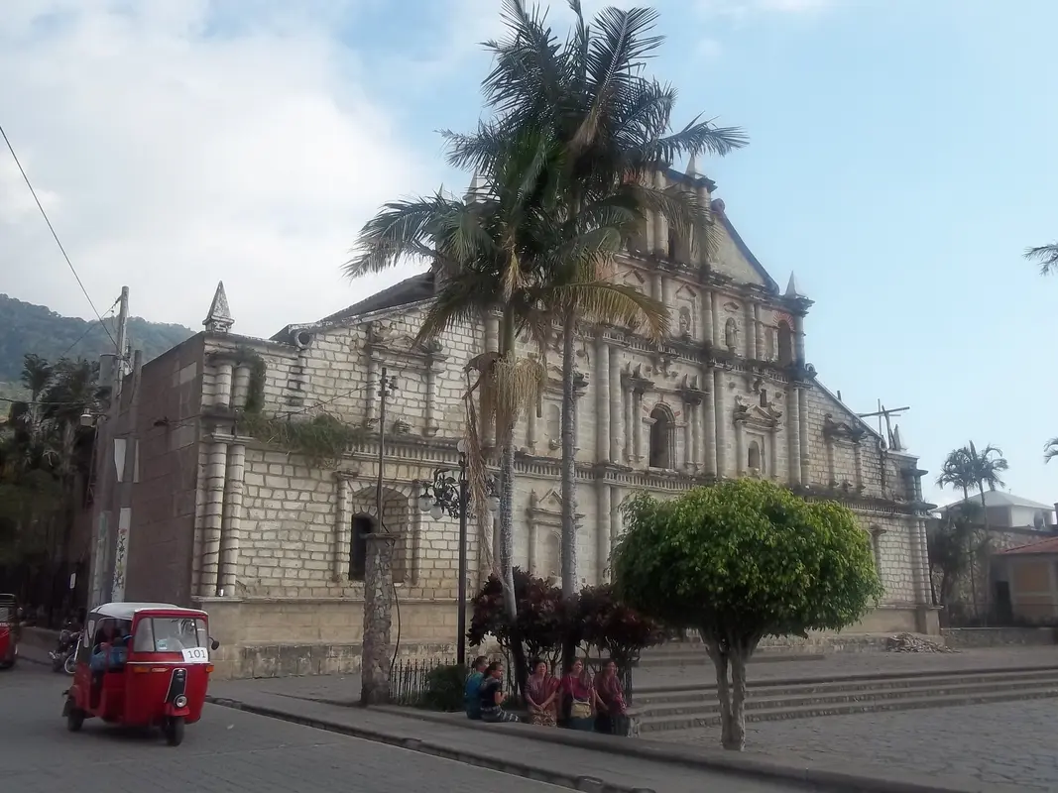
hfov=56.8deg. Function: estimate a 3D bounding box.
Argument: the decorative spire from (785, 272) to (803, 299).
[{"bbox_3d":[8.937,-3.707,32.902,0.540,1.080,0.540,9,-15,-33],"label":"decorative spire"}]

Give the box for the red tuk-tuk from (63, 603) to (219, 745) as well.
[{"bbox_3d":[-5.002,3.611,12.936,1.300,1.700,2.620,10,-16,-39],"label":"red tuk-tuk"}]

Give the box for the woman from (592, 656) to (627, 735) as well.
[{"bbox_3d":[1.161,4.253,13.721,0.480,1.090,0.680,4,-13,-17],"label":"woman"}]

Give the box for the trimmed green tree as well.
[{"bbox_3d":[2.672,2.600,11.827,3.250,3.194,3.100,0,-13,0],"label":"trimmed green tree"}]

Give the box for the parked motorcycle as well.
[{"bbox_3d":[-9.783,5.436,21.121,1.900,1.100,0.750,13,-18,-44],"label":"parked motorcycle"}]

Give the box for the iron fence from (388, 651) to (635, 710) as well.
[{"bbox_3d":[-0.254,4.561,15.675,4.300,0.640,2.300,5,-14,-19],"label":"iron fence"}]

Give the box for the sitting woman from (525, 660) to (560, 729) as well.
[{"bbox_3d":[0.203,4.194,13.519,0.500,1.080,0.680,2,-12,-7],"label":"sitting woman"}]

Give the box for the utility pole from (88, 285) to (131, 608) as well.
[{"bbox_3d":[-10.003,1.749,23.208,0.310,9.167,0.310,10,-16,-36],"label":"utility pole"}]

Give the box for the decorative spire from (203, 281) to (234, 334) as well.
[{"bbox_3d":[-6.834,-1.975,21.540,0.560,1.237,0.560,9,-15,-33],"label":"decorative spire"}]

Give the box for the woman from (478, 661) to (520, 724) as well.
[{"bbox_3d":[-0.315,3.897,12.472,0.700,0.987,0.450,5,-14,-22],"label":"woman"}]

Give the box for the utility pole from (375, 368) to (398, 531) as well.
[{"bbox_3d":[-2.328,0.835,15.719,0.200,2.666,0.160,10,-16,-36],"label":"utility pole"}]

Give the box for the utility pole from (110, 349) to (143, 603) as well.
[{"bbox_3d":[-8.959,2.433,21.714,0.300,7.176,0.300,10,-16,-36],"label":"utility pole"}]

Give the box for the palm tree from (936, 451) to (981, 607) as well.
[{"bbox_3d":[17.276,5.484,38.552,1.950,7.176,1.950,-5,-13,23],"label":"palm tree"}]

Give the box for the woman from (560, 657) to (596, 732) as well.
[{"bbox_3d":[0.681,4.063,13.152,0.460,1.028,0.620,3,-13,-12],"label":"woman"}]

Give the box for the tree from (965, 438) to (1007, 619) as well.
[{"bbox_3d":[18.033,5.358,38.226,2.000,7.270,2.000,-5,-13,23],"label":"tree"}]

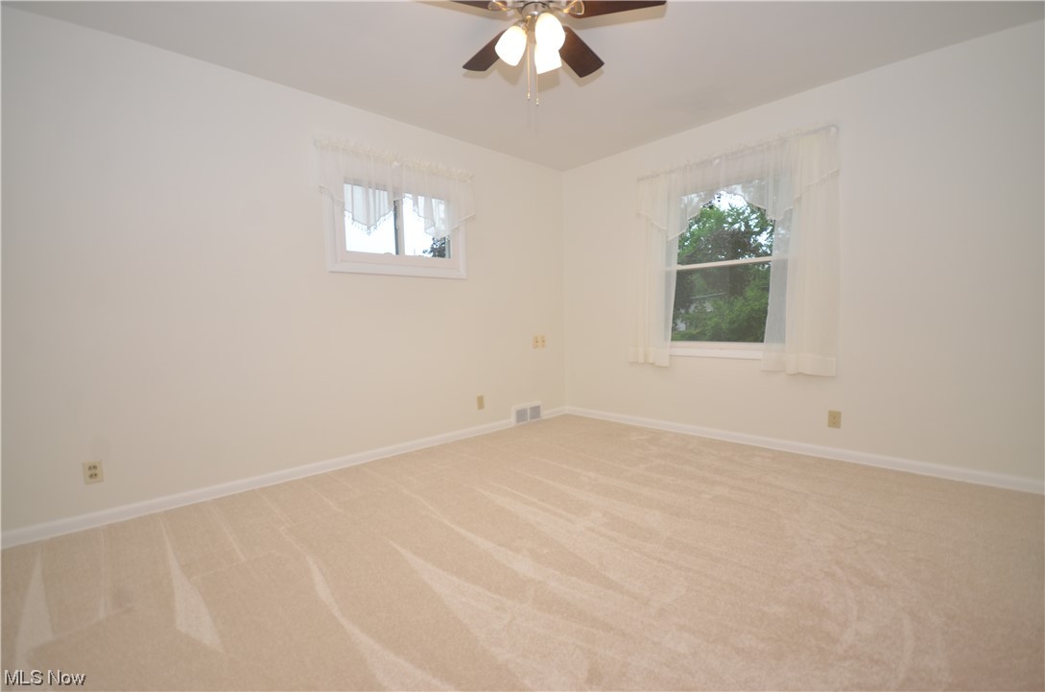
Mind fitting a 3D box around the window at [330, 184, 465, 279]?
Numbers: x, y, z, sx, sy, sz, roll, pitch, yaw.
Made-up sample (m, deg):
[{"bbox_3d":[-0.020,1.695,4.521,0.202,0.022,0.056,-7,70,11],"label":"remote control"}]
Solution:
[{"bbox_3d":[-0.877,-0.865,3.171,1.090,0.710,0.080,-5,5,-43],"label":"window"}]

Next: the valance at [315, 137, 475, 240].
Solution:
[{"bbox_3d":[-0.835,-1.052,3.128,1.220,0.570,0.090,-5,5,-43],"label":"valance"}]

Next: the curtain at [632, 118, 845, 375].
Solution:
[{"bbox_3d":[1.471,-0.601,3.234,0.110,1.570,1.480,-5,5,-43],"label":"curtain"}]

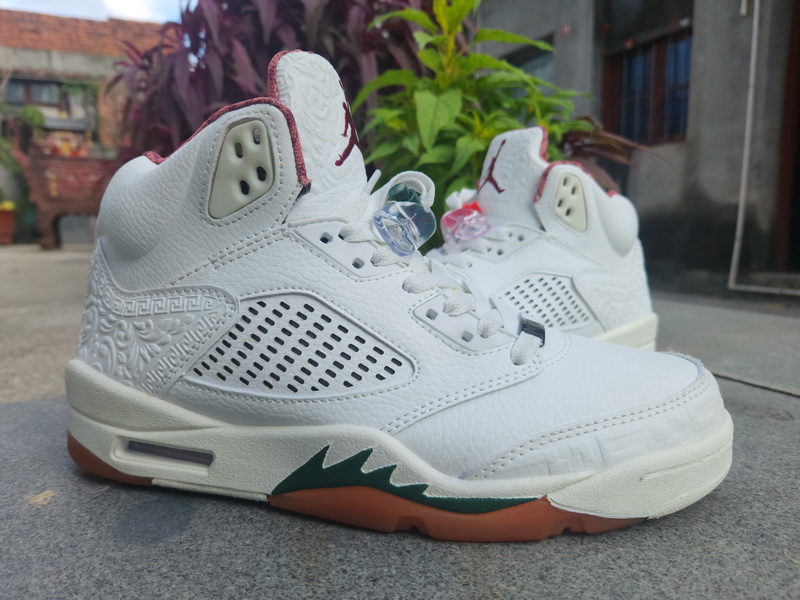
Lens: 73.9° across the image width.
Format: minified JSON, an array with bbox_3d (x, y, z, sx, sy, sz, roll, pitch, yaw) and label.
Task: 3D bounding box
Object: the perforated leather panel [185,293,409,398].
[{"bbox_3d":[-0.041,0.018,0.213,0.091,0.042,0.011,1,8,4],"label":"perforated leather panel"}]

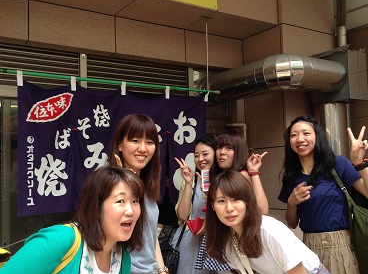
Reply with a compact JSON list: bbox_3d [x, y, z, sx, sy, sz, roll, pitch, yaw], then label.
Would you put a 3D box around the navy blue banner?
[{"bbox_3d":[-0.433,0.096,3.434,1.522,0.862,0.060,2,-6,-33],"label":"navy blue banner"}]

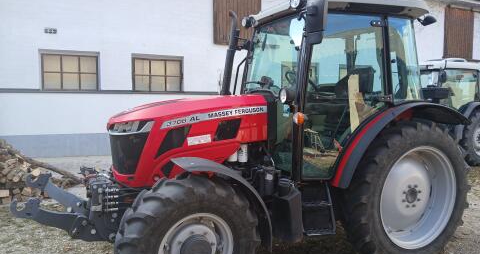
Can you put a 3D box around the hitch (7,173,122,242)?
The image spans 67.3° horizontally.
[{"bbox_3d":[-1.416,0.635,3.026,0.755,0.450,0.960,-1,5,-23],"label":"hitch"}]

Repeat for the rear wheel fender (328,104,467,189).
[{"bbox_3d":[1.561,0.142,3.446,1.480,0.750,0.330,-1,5,-23],"label":"rear wheel fender"}]

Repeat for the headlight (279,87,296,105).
[{"bbox_3d":[0.426,-0.267,3.148,0.120,0.130,0.130,-1,5,-23],"label":"headlight"}]

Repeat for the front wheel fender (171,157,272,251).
[{"bbox_3d":[-0.135,0.609,2.774,0.740,0.720,0.330,-1,5,-23],"label":"front wheel fender"}]

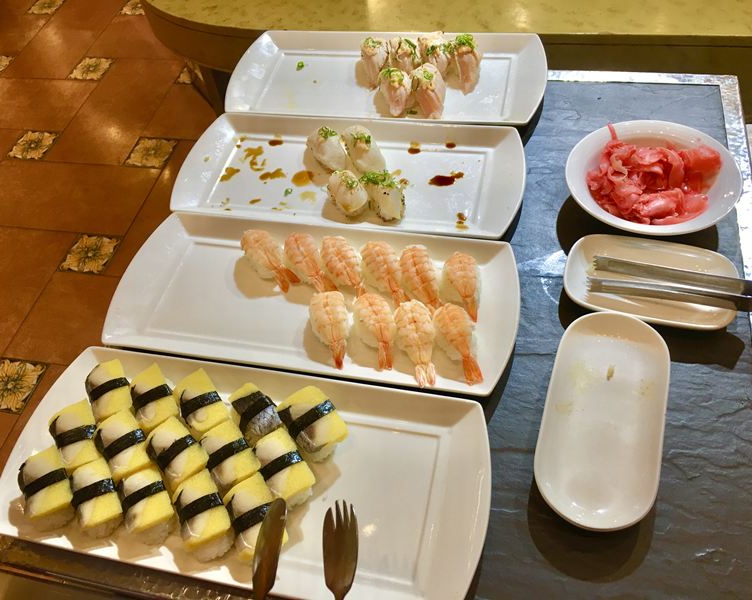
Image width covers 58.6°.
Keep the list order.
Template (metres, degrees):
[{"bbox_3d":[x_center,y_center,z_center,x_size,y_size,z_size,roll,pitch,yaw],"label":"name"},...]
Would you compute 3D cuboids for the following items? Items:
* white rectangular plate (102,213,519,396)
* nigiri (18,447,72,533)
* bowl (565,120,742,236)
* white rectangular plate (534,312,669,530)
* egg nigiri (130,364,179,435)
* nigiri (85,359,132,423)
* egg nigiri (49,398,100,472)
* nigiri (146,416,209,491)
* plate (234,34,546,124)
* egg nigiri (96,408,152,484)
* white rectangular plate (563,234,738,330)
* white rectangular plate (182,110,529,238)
[{"bbox_3d":[-0.066,0.000,0.688,0.416,0.026,0.182,6,54,12],"label":"white rectangular plate"},{"bbox_3d":[-0.272,0.159,0.566,0.034,0.030,0.057,-24,53,-11],"label":"nigiri"},{"bbox_3d":[0.290,-0.117,0.719,0.175,0.049,0.175,6,54,12],"label":"bowl"},{"bbox_3d":[0.188,0.094,0.552,0.090,0.021,0.201,11,56,16],"label":"white rectangular plate"},{"bbox_3d":[-0.192,0.089,0.589,0.035,0.031,0.054,-31,55,-15],"label":"egg nigiri"},{"bbox_3d":[-0.238,0.088,0.616,0.033,0.030,0.058,-22,53,-10],"label":"nigiri"},{"bbox_3d":[-0.249,0.121,0.573,0.035,0.031,0.056,-27,54,-12],"label":"egg nigiri"},{"bbox_3d":[-0.161,0.126,0.556,0.035,0.031,0.052,-33,56,-16],"label":"nigiri"},{"bbox_3d":[0.010,-0.275,0.848,0.404,0.024,0.174,6,54,13],"label":"plate"},{"bbox_3d":[-0.208,0.126,0.564,0.035,0.031,0.056,-30,55,-14],"label":"egg nigiri"},{"bbox_3d":[0.264,-0.012,0.653,0.158,0.029,0.100,10,55,15],"label":"white rectangular plate"},{"bbox_3d":[-0.033,-0.147,0.797,0.410,0.026,0.184,6,54,12],"label":"white rectangular plate"}]

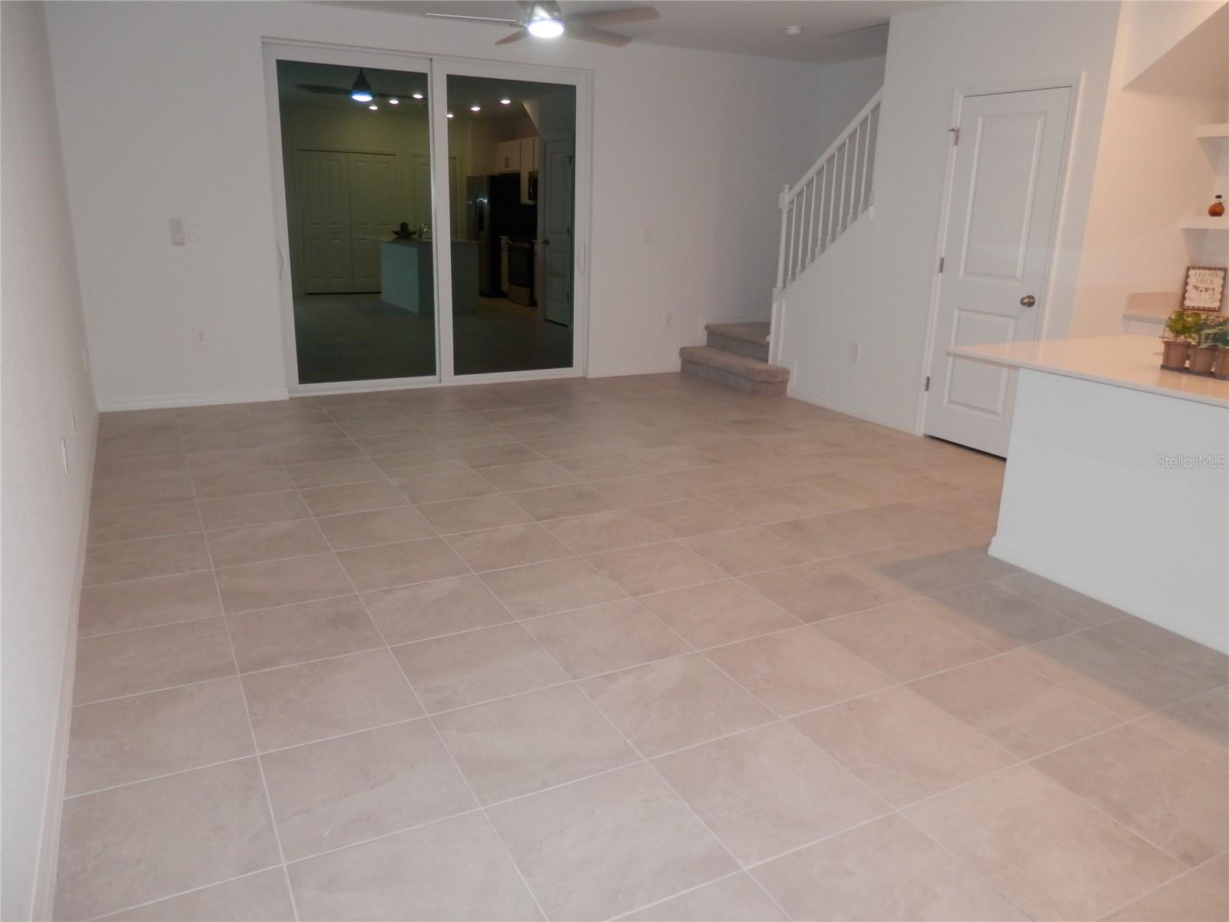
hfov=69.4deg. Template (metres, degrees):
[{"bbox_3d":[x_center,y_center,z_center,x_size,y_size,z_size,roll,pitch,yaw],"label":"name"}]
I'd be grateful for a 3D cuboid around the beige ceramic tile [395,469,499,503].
[{"bbox_3d":[-0.869,0.138,4.552,0.449,0.010,0.449,-7,18,-27],"label":"beige ceramic tile"}]

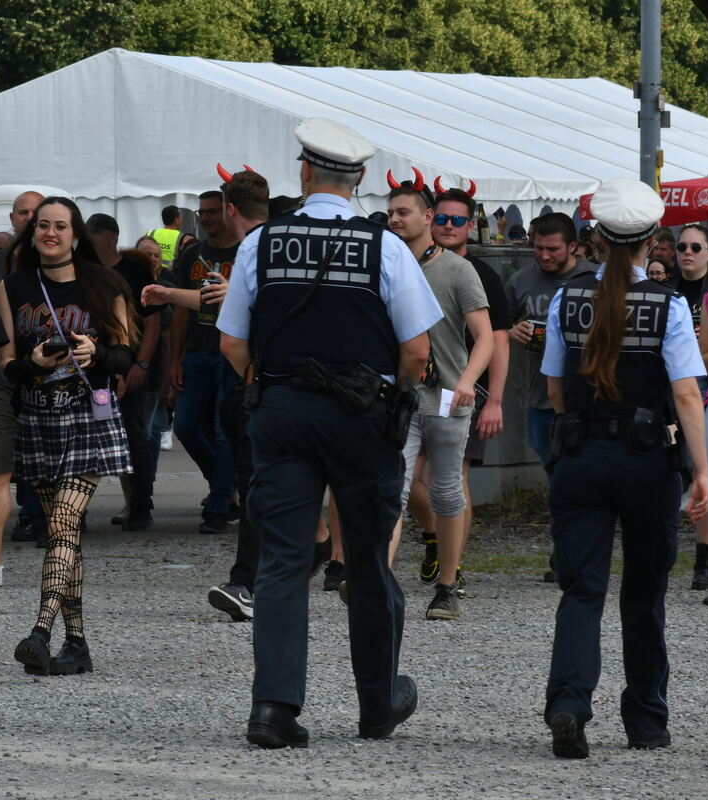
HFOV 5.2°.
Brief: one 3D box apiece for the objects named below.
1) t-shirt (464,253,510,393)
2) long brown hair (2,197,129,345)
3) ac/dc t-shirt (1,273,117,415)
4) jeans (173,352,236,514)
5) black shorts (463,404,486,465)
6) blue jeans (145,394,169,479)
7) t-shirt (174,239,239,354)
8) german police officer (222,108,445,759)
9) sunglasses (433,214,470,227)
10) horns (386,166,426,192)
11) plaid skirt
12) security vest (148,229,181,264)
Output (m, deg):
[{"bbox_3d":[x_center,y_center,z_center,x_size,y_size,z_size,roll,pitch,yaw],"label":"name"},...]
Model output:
[{"bbox_3d":[0.456,-0.327,34.400,0.500,0.670,0.300,0,1,17],"label":"t-shirt"},{"bbox_3d":[-1.015,-0.461,27.500,0.440,0.530,0.280,0,1,7],"label":"long brown hair"},{"bbox_3d":[-1.044,-0.211,27.400,0.420,0.540,0.280,0,1,6],"label":"ac/dc t-shirt"},{"bbox_3d":[-0.796,0.166,42.000,0.400,0.900,0.480,0,1,17],"label":"jeans"},{"bbox_3d":[0.425,0.110,34.800,0.390,0.410,0.310,0,1,12],"label":"black shorts"},{"bbox_3d":[-1.252,0.122,46.000,0.420,0.860,0.380,0,1,0],"label":"blue jeans"},{"bbox_3d":[-0.752,-0.557,42.000,0.490,0.640,0.300,0,1,14],"label":"t-shirt"},{"bbox_3d":[-0.074,0.101,23.300,0.680,1.890,0.550,0,1,-3],"label":"german police officer"},{"bbox_3d":[0.450,-0.803,34.600,0.150,0.050,0.145,0,1,19],"label":"sunglasses"},{"bbox_3d":[0.216,-0.927,32.500,0.175,0.115,0.065,1,1,38],"label":"horns"},{"bbox_3d":[-0.999,0.137,27.450,0.410,0.340,0.330,0,1,5],"label":"plaid skirt"},{"bbox_3d":[-1.585,-1.131,65.000,0.460,0.660,0.300,1,1,27],"label":"security vest"}]

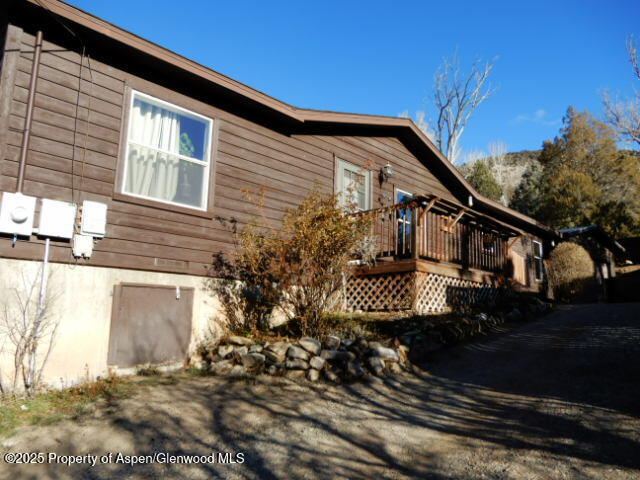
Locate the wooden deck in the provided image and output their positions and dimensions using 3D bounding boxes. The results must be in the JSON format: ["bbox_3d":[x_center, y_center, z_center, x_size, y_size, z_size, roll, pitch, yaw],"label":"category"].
[{"bbox_3d":[2.355,0.580,9.075,2.172,1.815,3.998,-7,-12,42],"label":"wooden deck"}]

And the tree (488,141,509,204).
[{"bbox_3d":[16.137,-4.643,40.000,2.000,8.800,2.000,1,-9,0],"label":"tree"}]

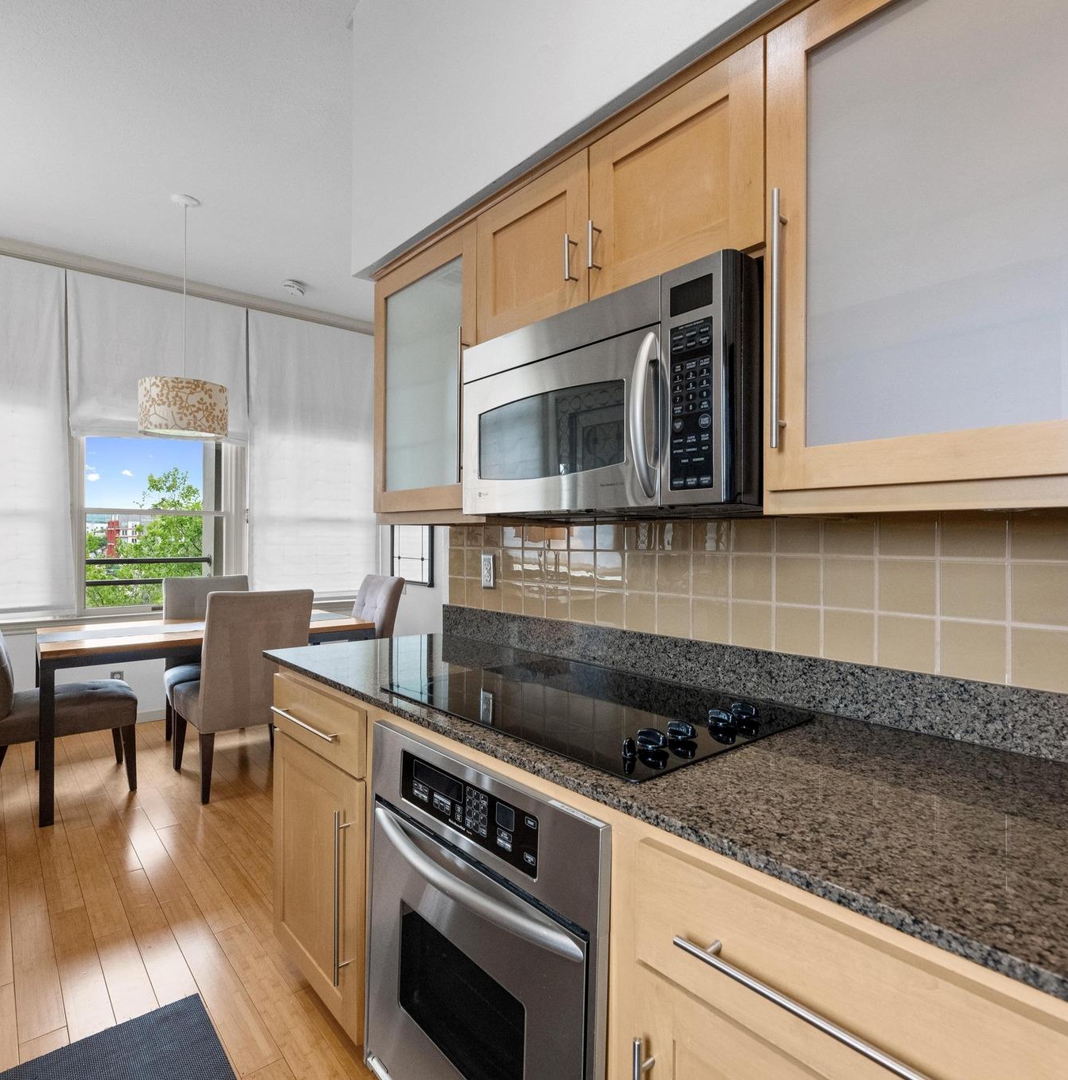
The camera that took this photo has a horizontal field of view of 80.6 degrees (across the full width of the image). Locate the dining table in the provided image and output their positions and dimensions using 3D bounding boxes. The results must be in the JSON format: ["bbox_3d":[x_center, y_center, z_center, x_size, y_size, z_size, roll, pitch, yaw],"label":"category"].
[{"bbox_3d":[-1.867,0.880,3.645,1.560,0.763,0.920,0,0,-39],"label":"dining table"}]

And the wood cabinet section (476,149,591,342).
[{"bbox_3d":[0.108,-0.647,1.544,0.330,0.325,0.384,0,0,-42],"label":"wood cabinet section"}]

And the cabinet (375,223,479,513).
[{"bbox_3d":[-0.208,-0.455,1.955,0.335,0.800,0.560,0,0,-41],"label":"cabinet"}]

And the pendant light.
[{"bbox_3d":[-1.897,-1.209,3.430,0.430,1.273,0.430,0,0,-39],"label":"pendant light"}]

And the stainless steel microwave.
[{"bbox_3d":[0.209,-0.271,1.434,0.400,0.415,0.760,0,0,-41],"label":"stainless steel microwave"}]

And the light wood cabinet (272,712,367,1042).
[{"bbox_3d":[-0.364,0.815,1.903,0.610,0.840,0.610,0,0,-41],"label":"light wood cabinet"}]

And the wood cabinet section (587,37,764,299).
[{"bbox_3d":[0.364,-0.646,1.257,0.330,0.325,0.385,0,0,-42],"label":"wood cabinet section"}]

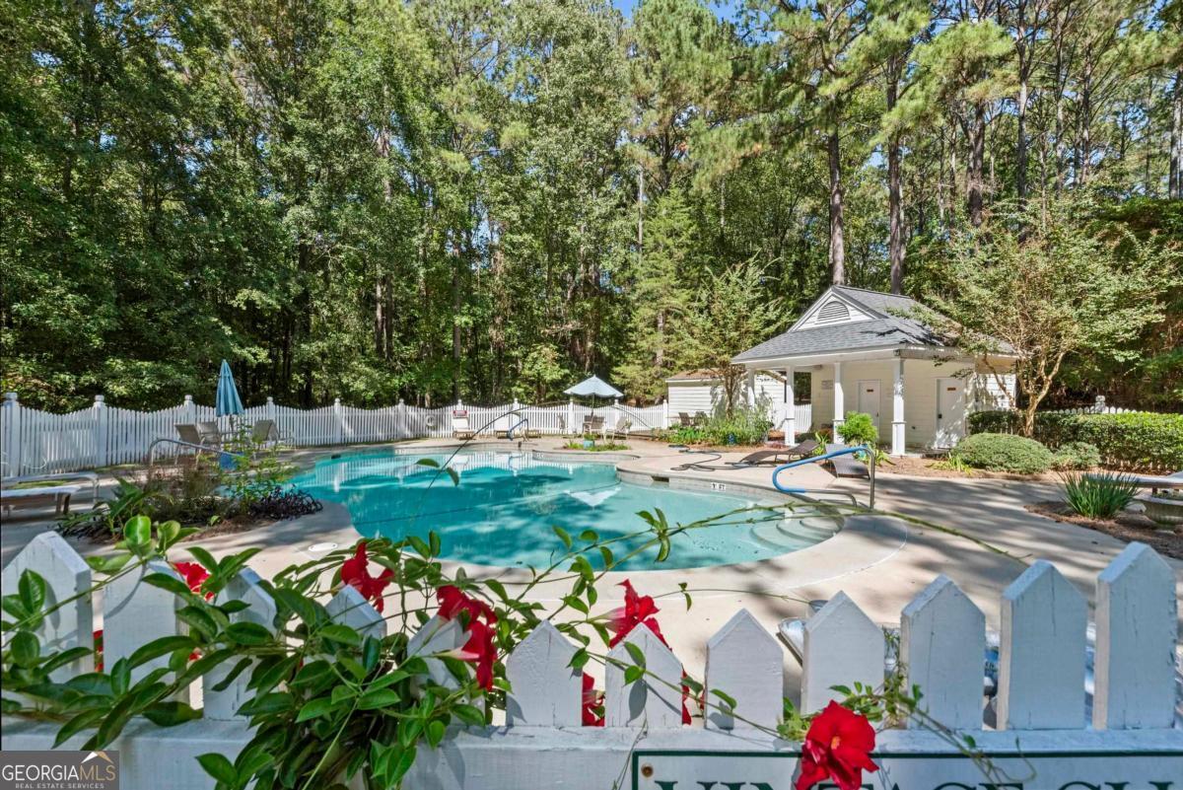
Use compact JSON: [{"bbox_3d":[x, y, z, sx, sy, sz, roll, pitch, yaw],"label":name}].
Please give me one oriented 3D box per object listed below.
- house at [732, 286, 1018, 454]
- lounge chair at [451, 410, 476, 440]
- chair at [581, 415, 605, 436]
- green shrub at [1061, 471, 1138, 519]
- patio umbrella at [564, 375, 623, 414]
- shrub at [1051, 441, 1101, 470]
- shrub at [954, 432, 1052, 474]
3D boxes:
[{"bbox_3d":[8.989,-0.850,16.954,6.323,5.010,5.939,0,-1,-27],"label":"house"},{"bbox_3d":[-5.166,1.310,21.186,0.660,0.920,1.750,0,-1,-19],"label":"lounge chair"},{"bbox_3d":[0.119,1.310,21.186,0.750,0.920,0.850,0,-1,-23],"label":"chair"},{"bbox_3d":[6.709,1.272,6.936,0.820,0.600,0.780,-1,-1,44],"label":"green shrub"},{"bbox_3d":[0.096,0.502,20.495,2.350,2.520,2.350,0,-1,0],"label":"patio umbrella"},{"bbox_3d":[11.022,1.341,11.985,0.950,0.580,0.920,-1,-1,43],"label":"shrub"},{"bbox_3d":[9.313,1.240,11.886,1.850,0.800,1.750,-1,-1,37],"label":"shrub"}]

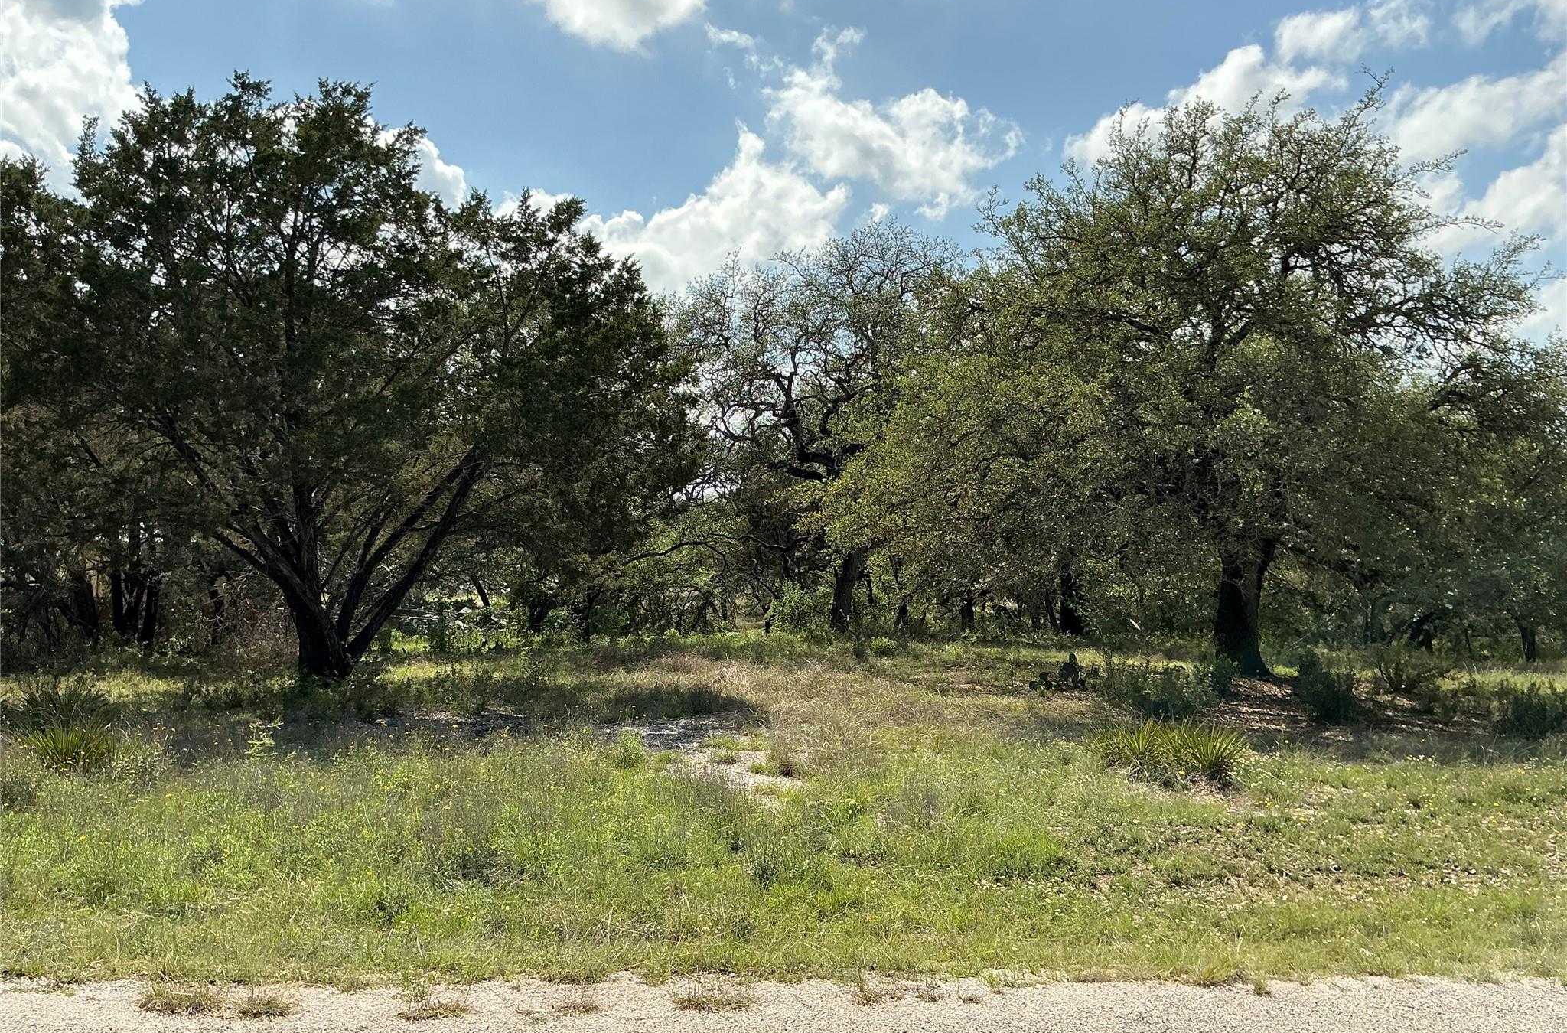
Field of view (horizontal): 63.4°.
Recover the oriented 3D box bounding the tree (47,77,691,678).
[{"bbox_3d":[-5.721,-1.927,17.500,8.800,8.200,7.800,0,-2,0],"label":"tree"}]

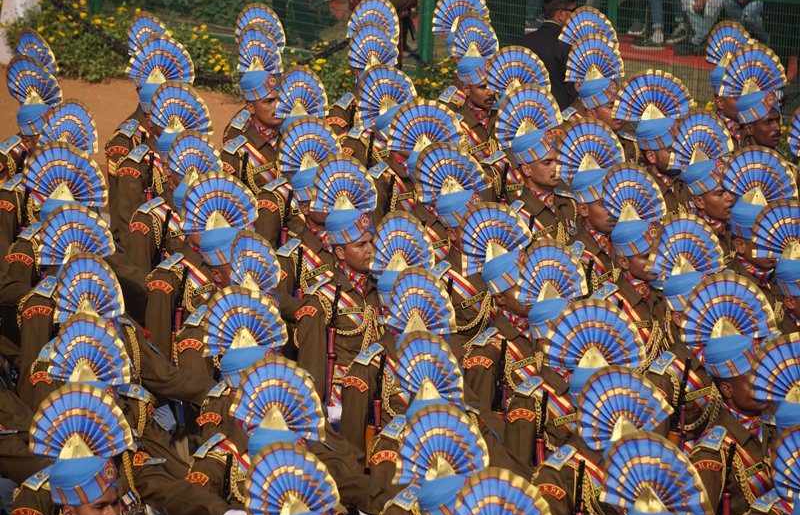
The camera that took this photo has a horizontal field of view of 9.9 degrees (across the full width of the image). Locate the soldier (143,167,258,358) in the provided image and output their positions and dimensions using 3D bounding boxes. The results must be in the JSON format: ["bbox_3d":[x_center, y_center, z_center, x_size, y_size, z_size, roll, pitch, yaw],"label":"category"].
[{"bbox_3d":[-0.807,0.667,20.713,0.500,2.000,0.580,9,14,41],"label":"soldier"}]

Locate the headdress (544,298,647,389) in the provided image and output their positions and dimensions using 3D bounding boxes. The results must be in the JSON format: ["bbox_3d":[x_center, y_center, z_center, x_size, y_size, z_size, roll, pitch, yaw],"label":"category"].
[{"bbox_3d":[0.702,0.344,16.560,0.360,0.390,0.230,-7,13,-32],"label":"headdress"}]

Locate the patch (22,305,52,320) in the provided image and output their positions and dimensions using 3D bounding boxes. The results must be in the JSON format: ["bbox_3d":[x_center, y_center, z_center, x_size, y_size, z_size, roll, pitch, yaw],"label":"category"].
[{"bbox_3d":[-1.541,0.234,19.551,0.115,0.055,0.020,4,12,22],"label":"patch"}]

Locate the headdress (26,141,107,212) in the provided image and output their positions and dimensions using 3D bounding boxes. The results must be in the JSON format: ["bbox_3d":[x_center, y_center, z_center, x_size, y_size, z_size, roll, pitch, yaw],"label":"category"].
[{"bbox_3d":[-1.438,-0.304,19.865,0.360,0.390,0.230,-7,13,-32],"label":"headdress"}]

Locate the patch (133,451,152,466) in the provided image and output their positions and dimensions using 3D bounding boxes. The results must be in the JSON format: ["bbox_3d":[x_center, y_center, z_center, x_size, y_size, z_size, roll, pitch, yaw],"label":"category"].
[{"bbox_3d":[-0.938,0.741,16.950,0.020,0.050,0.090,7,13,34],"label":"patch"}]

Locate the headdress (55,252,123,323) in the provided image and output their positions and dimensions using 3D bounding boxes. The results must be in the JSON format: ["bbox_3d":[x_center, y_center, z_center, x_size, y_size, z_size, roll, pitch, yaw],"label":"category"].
[{"bbox_3d":[-1.209,0.121,17.901,0.120,0.270,0.380,9,14,41],"label":"headdress"}]

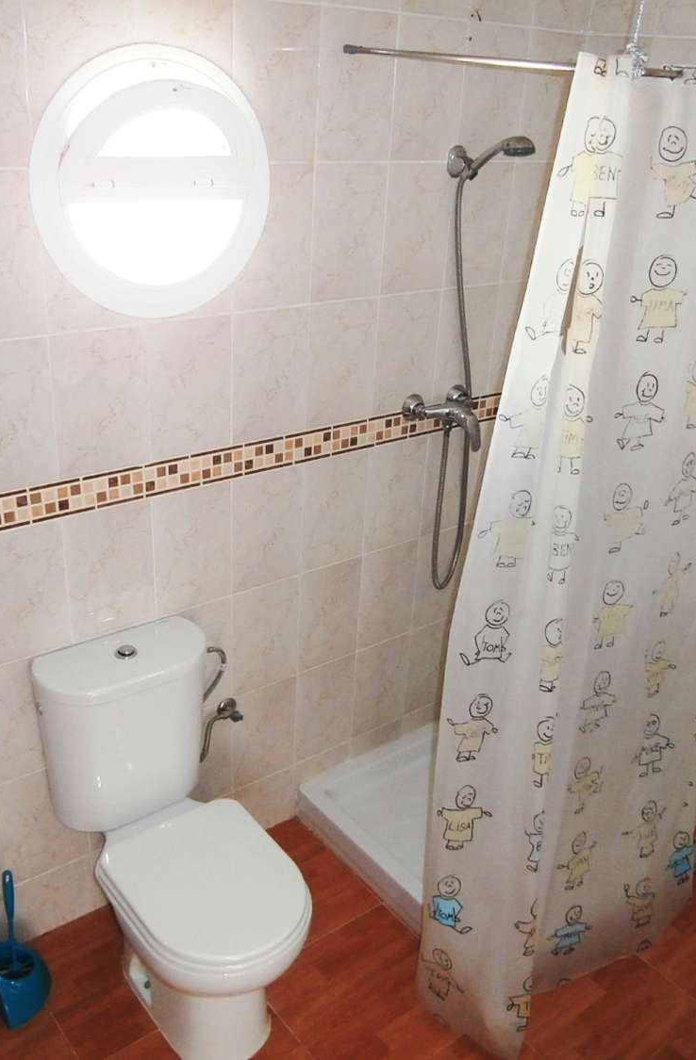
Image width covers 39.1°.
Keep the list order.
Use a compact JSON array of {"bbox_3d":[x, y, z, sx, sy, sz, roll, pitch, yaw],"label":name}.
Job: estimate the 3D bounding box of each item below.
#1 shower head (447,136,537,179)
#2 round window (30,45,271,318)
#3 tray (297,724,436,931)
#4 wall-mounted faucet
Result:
[{"bbox_3d":[0.317,-0.827,2.176,0.080,0.110,0.238,-16,31,-35],"label":"shower head"},{"bbox_3d":[-0.336,-0.636,1.829,0.492,0.492,0.100,-16,31,-35],"label":"round window"},{"bbox_3d":[0.419,0.826,2.734,0.799,0.105,0.800,-16,31,-35],"label":"tray"},{"bbox_3d":[0.272,-0.275,2.478,0.225,0.130,0.168,-16,31,-35],"label":"wall-mounted faucet"}]

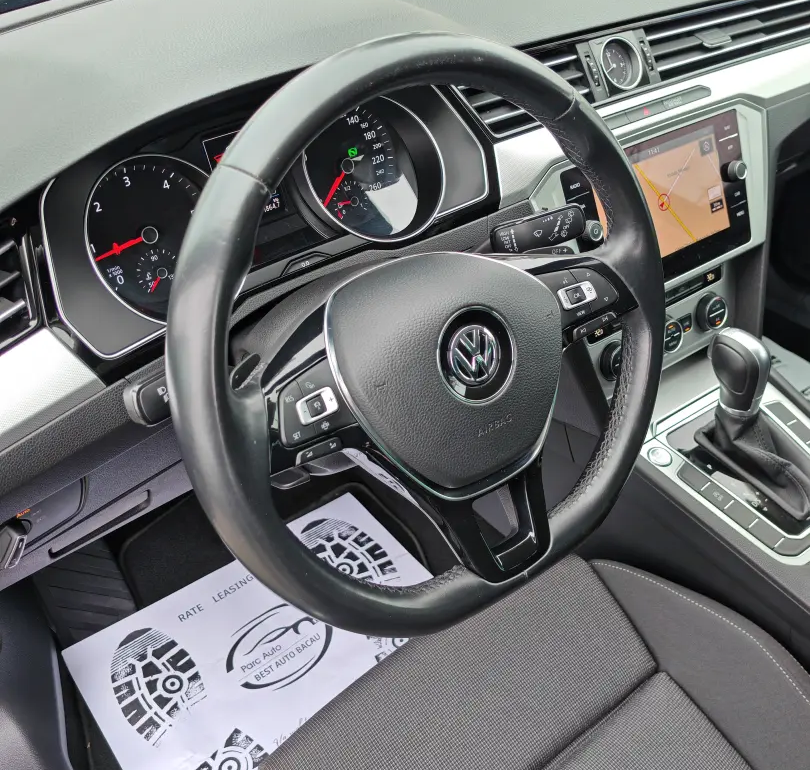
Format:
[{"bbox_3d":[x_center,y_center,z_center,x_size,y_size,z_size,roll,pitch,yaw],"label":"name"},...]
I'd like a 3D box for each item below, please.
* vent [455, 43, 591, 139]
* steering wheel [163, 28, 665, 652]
[{"bbox_3d":[0.098,-0.255,0.713,0.155,0.056,0.030,-26,21,-29],"label":"vent"},{"bbox_3d":[0.020,-0.030,0.533,0.370,0.362,0.090,-26,19,-29],"label":"steering wheel"}]

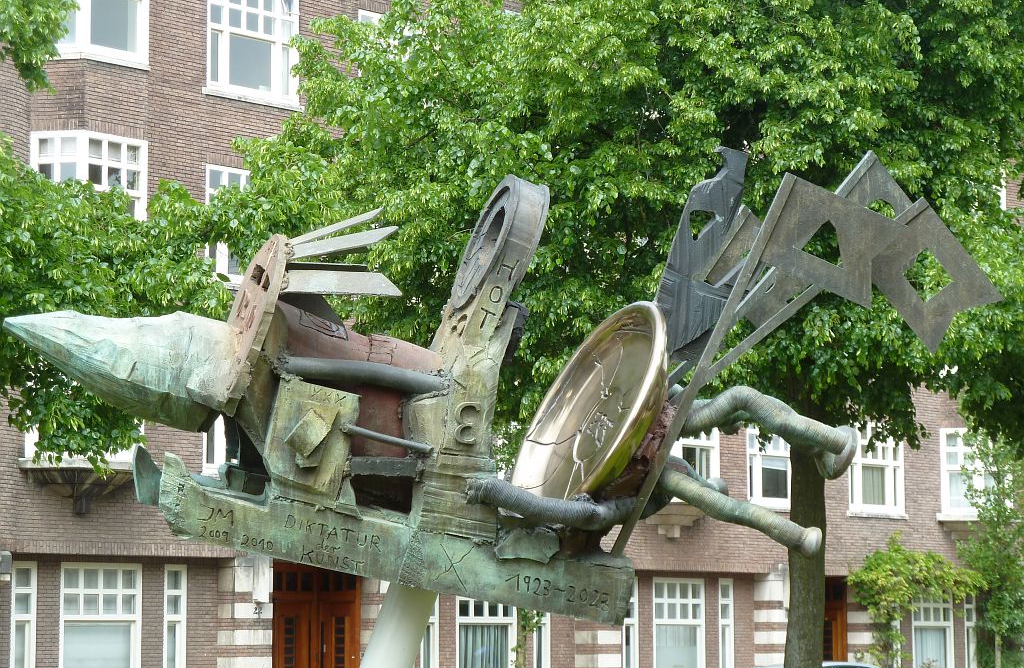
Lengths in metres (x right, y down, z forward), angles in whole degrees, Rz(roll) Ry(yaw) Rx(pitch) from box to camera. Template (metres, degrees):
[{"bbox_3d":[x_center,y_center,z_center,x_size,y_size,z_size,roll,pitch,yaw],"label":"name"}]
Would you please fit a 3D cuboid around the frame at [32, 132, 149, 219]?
[{"bbox_3d":[-6.398,-2.052,41.140,0.720,1.956,2.100,-6,-9,43],"label":"frame"}]

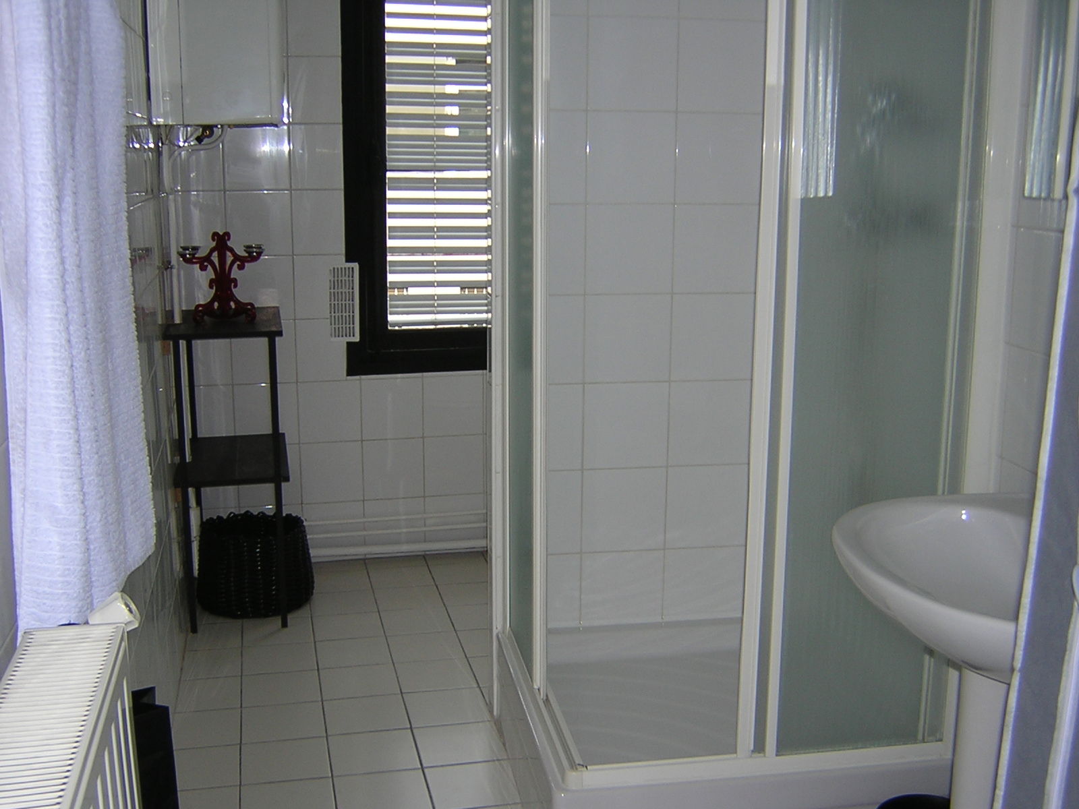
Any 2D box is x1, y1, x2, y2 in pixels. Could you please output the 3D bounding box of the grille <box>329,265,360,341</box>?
[{"bbox_3d":[-0.618,-0.322,3.533,0.105,0.245,0.015,-3,12,-14],"label":"grille"}]

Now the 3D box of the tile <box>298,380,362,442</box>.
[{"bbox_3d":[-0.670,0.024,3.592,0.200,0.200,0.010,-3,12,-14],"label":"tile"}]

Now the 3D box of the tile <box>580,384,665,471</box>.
[{"bbox_3d":[0.200,0.048,2.581,0.200,0.200,0.010,-2,10,-13],"label":"tile"}]

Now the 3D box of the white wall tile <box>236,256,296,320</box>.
[{"bbox_3d":[-0.855,-0.358,3.454,0.200,0.200,0.010,-2,12,-13],"label":"white wall tile"}]

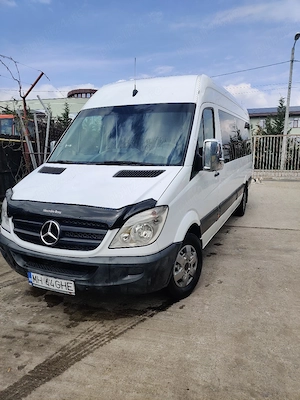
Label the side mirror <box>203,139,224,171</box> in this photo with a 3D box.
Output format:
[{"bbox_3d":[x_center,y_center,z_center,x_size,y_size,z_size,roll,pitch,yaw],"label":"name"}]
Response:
[{"bbox_3d":[0.679,-0.473,3.321,0.210,0.340,0.140,4,11,25],"label":"side mirror"}]

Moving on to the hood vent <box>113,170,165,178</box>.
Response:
[{"bbox_3d":[-0.100,-0.247,2.957,0.450,0.040,0.150,2,33,11],"label":"hood vent"}]

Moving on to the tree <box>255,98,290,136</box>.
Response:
[{"bbox_3d":[6.758,-3.634,17.139,2.000,4.000,2.000,-1,10,0],"label":"tree"}]

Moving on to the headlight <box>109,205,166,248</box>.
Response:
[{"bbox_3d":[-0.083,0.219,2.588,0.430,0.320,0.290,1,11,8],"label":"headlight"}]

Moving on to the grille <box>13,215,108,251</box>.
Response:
[{"bbox_3d":[-0.848,0.268,2.695,1.080,0.280,0.160,4,11,25],"label":"grille"}]

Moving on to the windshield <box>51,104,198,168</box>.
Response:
[{"bbox_3d":[-0.348,-0.801,3.615,1.740,0.940,0.170,4,-32,25],"label":"windshield"}]

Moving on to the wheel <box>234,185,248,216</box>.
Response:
[{"bbox_3d":[2.000,0.022,6.751,0.240,0.690,0.690,4,11,25],"label":"wheel"}]

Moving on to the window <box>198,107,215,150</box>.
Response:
[{"bbox_3d":[0.666,-0.734,3.637,0.070,0.680,0.820,-2,9,26],"label":"window"}]

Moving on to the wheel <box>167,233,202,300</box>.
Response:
[{"bbox_3d":[0.309,0.685,3.265,0.240,0.700,0.700,8,13,39],"label":"wheel"}]

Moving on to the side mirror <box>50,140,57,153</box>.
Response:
[{"bbox_3d":[-1.271,-0.616,4.215,0.210,0.340,0.140,4,11,25],"label":"side mirror"}]

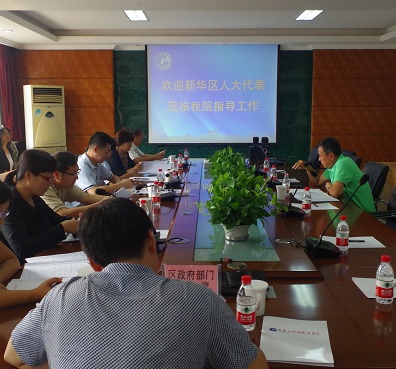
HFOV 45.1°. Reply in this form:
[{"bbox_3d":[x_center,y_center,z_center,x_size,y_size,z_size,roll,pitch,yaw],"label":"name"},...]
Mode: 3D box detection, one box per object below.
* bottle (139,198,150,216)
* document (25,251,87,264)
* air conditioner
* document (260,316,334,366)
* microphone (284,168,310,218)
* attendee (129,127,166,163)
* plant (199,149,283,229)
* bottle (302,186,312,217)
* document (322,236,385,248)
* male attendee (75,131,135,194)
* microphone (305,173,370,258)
[{"bbox_3d":[-0.309,0.182,2.742,0.061,0.177,0.061,0,9,0],"label":"bottle"},{"bbox_3d":[-0.632,0.347,2.211,0.297,0.014,0.190,-4,10,-24],"label":"document"},{"bbox_3d":[-2.372,-0.620,7.485,0.510,1.800,0.340,-7,11,-37],"label":"air conditioner"},{"bbox_3d":[0.296,0.469,1.459,0.210,0.010,0.290,2,9,11],"label":"document"},{"bbox_3d":[0.667,0.037,3.174,0.170,0.330,0.150,0,9,0],"label":"microphone"},{"bbox_3d":[-0.786,-0.147,6.355,0.740,1.250,0.500,0,9,3],"label":"attendee"},{"bbox_3d":[0.219,0.001,2.712,0.420,0.420,0.500,0,9,0],"label":"plant"},{"bbox_3d":[0.748,0.108,3.261,0.063,0.176,0.063,0,9,0],"label":"bottle"},{"bbox_3d":[0.822,0.306,2.548,0.290,0.004,0.220,0,9,0],"label":"document"},{"bbox_3d":[-0.881,0.194,4.081,0.730,1.280,0.520,1,9,7],"label":"male attendee"},{"bbox_3d":[0.690,0.147,2.311,0.280,0.380,0.160,0,9,0],"label":"microphone"}]

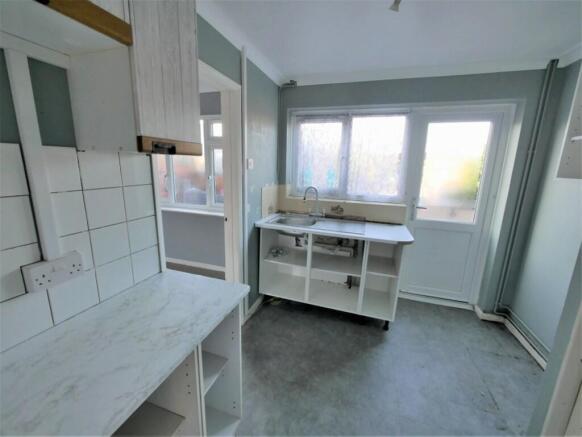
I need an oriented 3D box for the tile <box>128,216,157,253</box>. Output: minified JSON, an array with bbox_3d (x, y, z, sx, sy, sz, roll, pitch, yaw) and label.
[{"bbox_3d":[-0.710,0.077,1.136,0.009,0.150,0.150,5,13,17],"label":"tile"}]

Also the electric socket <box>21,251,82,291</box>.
[{"bbox_3d":[-0.784,0.179,0.792,0.045,0.086,0.147,6,13,16],"label":"electric socket"}]

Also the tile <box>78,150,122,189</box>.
[{"bbox_3d":[-0.749,-0.193,0.930,0.009,0.150,0.150,5,13,17],"label":"tile"}]

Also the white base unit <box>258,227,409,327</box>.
[{"bbox_3d":[0.390,0.460,2.501,1.320,0.735,0.575,6,13,16],"label":"white base unit"}]

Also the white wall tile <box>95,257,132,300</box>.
[{"bbox_3d":[-0.761,0.258,1.026,0.009,0.150,0.150,5,13,17],"label":"white wall tile"}]

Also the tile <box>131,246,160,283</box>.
[{"bbox_3d":[-0.714,0.227,1.168,0.009,0.150,0.150,5,13,17],"label":"tile"}]

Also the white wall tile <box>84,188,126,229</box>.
[{"bbox_3d":[-0.745,-0.045,0.949,0.010,0.150,0.150,6,13,16],"label":"white wall tile"}]

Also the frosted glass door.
[{"bbox_3d":[1.621,-0.069,2.526,0.730,1.955,0.065,5,13,17],"label":"frosted glass door"}]

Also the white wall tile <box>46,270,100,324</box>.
[{"bbox_3d":[-0.802,0.284,0.875,0.010,0.150,0.150,6,13,16],"label":"white wall tile"}]

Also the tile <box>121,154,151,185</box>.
[{"bbox_3d":[-0.694,-0.224,1.056,0.010,0.150,0.150,6,13,16],"label":"tile"}]

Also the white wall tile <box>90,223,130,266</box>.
[{"bbox_3d":[-0.757,0.107,0.994,0.009,0.150,0.150,5,13,17],"label":"white wall tile"}]

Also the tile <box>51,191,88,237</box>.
[{"bbox_3d":[-0.782,-0.019,0.831,0.010,0.150,0.102,6,13,16],"label":"tile"}]

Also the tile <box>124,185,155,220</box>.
[{"bbox_3d":[-0.700,-0.075,1.091,0.010,0.150,0.150,6,13,16],"label":"tile"}]

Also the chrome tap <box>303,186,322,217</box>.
[{"bbox_3d":[0.244,-0.184,2.602,0.180,0.314,0.120,-5,13,-27],"label":"chrome tap"}]

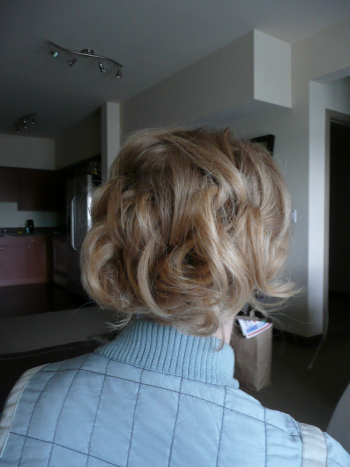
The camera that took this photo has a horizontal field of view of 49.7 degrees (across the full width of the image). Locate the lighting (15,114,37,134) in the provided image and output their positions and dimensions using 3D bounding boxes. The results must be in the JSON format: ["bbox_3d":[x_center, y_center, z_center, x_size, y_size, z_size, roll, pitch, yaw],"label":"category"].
[{"bbox_3d":[-2.224,-1.658,5.641,0.150,0.180,0.750,-2,3,-40],"label":"lighting"}]

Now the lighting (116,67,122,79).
[{"bbox_3d":[-0.538,-1.546,3.643,0.060,0.105,0.065,-1,2,-18],"label":"lighting"}]

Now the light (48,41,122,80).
[{"bbox_3d":[-0.783,-1.584,3.448,0.750,0.180,0.150,-2,3,-41],"label":"light"}]

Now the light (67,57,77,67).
[{"bbox_3d":[-0.949,-1.581,3.480,0.085,0.080,0.065,-2,2,-37],"label":"light"}]

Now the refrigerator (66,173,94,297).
[{"bbox_3d":[-1.019,0.102,5.412,0.770,1.760,0.870,-2,3,-35],"label":"refrigerator"}]

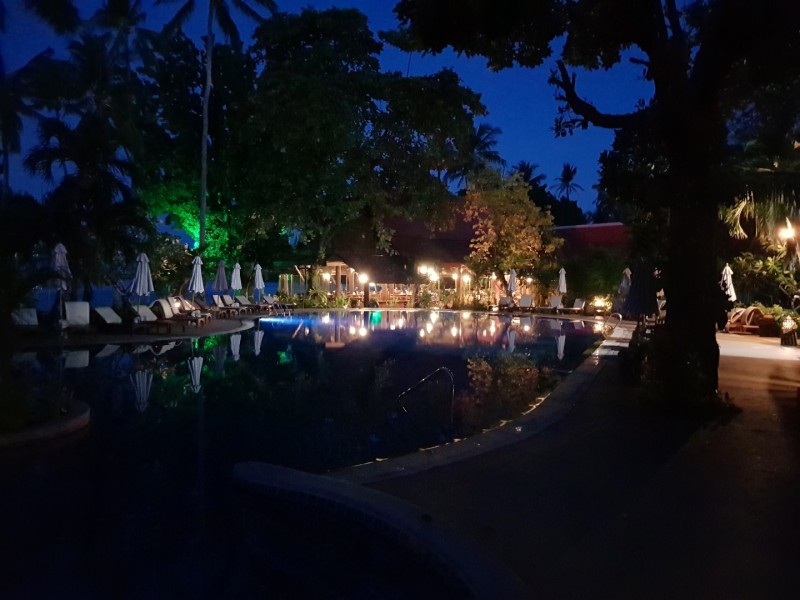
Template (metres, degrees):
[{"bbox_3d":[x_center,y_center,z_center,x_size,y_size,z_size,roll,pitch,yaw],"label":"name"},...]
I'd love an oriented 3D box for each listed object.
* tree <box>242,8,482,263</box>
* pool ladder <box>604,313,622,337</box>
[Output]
[{"bbox_3d":[-2.340,-8.683,37.500,14.400,17.600,13.000,1,2,0],"label":"tree"},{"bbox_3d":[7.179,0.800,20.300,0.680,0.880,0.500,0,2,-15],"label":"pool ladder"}]

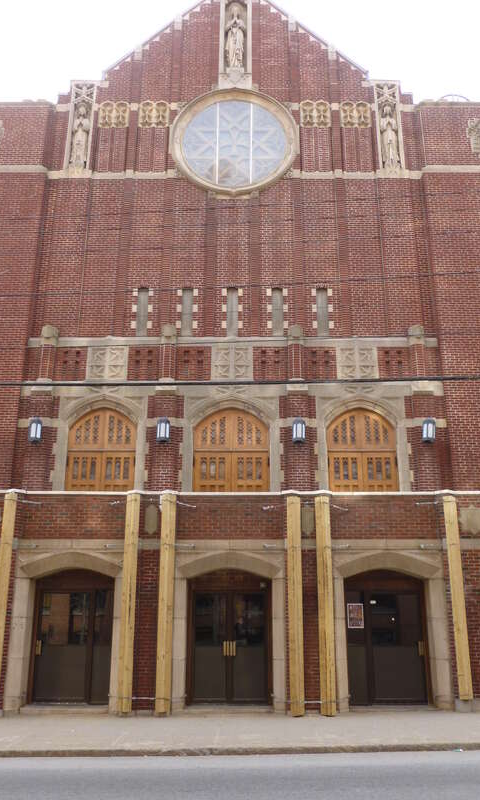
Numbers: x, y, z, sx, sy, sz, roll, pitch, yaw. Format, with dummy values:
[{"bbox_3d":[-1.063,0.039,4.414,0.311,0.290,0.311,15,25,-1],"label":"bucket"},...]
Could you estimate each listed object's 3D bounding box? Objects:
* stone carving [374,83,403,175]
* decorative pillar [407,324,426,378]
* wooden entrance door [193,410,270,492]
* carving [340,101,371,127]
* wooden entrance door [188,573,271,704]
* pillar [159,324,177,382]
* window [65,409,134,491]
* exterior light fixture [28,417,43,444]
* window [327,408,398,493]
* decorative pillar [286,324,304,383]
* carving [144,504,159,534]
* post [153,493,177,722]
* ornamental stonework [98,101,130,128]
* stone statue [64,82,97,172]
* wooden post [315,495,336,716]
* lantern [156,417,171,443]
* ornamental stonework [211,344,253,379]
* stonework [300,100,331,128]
[{"bbox_3d":[4.298,-7.768,18.683,0.760,3.185,0.420,0,-17,0],"label":"stone carving"},{"bbox_3d":[4.575,-1.197,16.793,0.428,1.471,0.350,0,-17,0],"label":"decorative pillar"},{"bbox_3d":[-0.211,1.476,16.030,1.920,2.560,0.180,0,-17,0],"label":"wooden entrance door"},{"bbox_3d":[3.465,-8.448,19.280,0.935,0.987,0.150,0,-17,0],"label":"carving"},{"bbox_3d":[-0.213,4.802,13.230,1.666,2.582,0.150,0,-17,0],"label":"wooden entrance door"},{"bbox_3d":[-1.843,-1.173,16.786,0.415,1.579,0.350,0,-17,0],"label":"pillar"},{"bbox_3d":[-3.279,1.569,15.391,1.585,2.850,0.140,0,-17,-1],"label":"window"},{"bbox_3d":[-4.924,0.759,15.593,0.310,0.661,0.300,0,-17,0],"label":"exterior light fixture"},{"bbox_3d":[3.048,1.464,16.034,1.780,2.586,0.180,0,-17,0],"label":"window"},{"bbox_3d":[1.413,-1.118,16.418,0.401,1.523,0.420,0,-18,0],"label":"decorative pillar"},{"bbox_3d":[-1.760,2.408,12.970,0.268,0.595,0.070,0,-18,0],"label":"carving"},{"bbox_3d":[-1.392,3.802,12.401,0.250,3.975,0.240,0,-18,0],"label":"post"},{"bbox_3d":[-3.669,-8.325,18.994,0.900,0.983,0.180,0,-18,0],"label":"ornamental stonework"},{"bbox_3d":[-4.598,-7.912,18.925,0.752,3.150,0.400,0,-18,0],"label":"stone statue"},{"bbox_3d":[1.653,3.878,12.502,0.235,4.035,0.220,0,-17,0],"label":"wooden post"},{"bbox_3d":[-1.844,0.773,15.791,0.351,0.636,0.300,0,-17,0],"label":"lantern"},{"bbox_3d":[-0.194,-0.970,16.796,1.060,1.019,0.120,0,-17,0],"label":"ornamental stonework"},{"bbox_3d":[2.203,-8.325,18.994,0.882,0.983,0.180,0,-18,0],"label":"stonework"}]

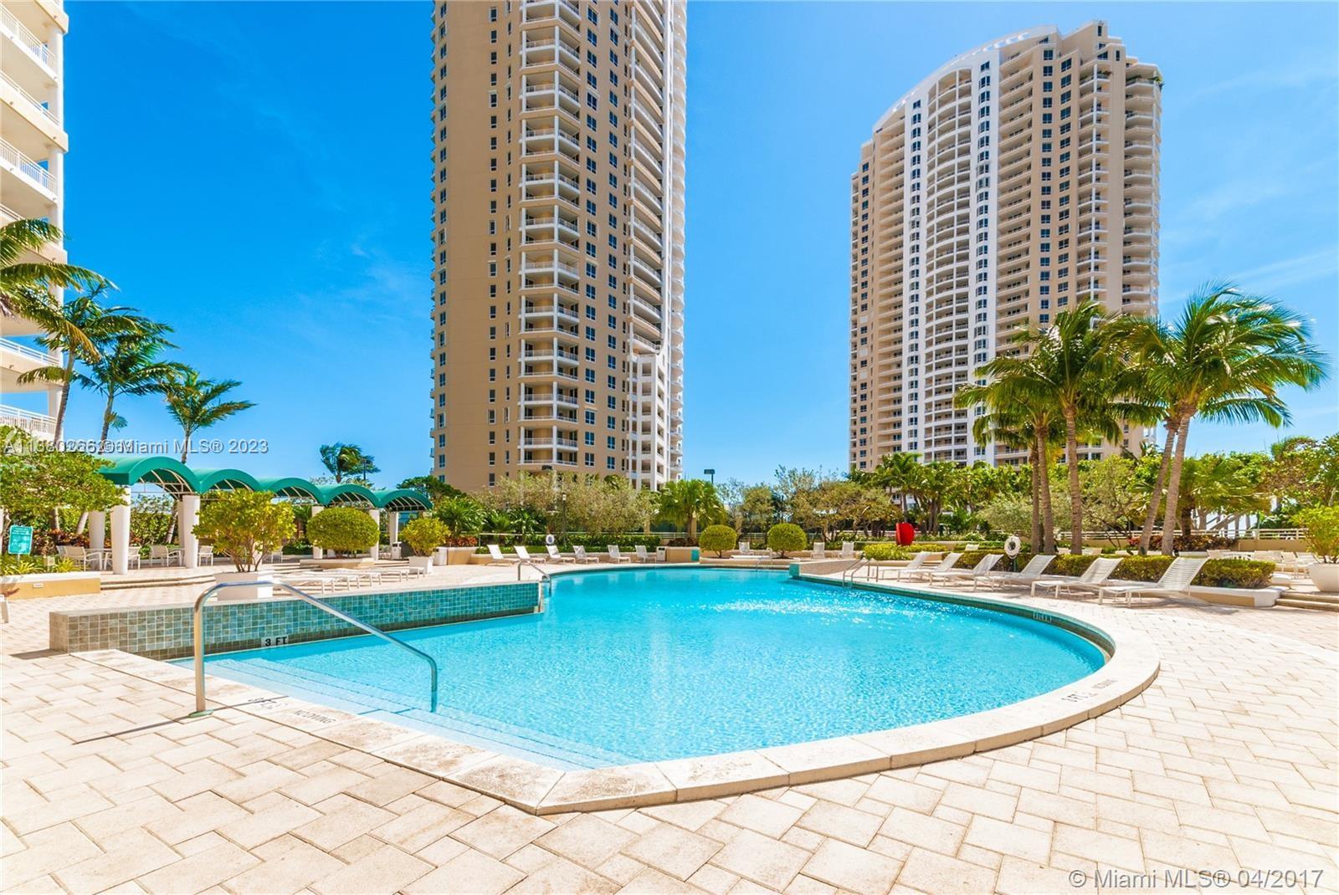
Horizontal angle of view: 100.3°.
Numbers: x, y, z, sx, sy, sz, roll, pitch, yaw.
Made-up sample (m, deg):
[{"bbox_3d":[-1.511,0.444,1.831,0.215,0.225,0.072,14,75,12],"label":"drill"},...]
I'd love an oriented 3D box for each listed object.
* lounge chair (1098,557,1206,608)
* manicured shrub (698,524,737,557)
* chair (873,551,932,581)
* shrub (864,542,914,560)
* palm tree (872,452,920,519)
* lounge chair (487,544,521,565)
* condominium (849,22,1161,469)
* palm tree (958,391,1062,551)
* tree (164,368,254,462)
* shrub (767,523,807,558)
[{"bbox_3d":[9.730,2.690,11.200,1.900,0.960,0.660,1,-6,-9],"label":"lounge chair"},{"bbox_3d":[2.750,5.270,31.600,2.200,1.850,2.200,0,-6,0],"label":"manicured shrub"},{"bbox_3d":[7.150,3.636,17.200,1.650,0.850,0.680,0,-5,-3],"label":"chair"},{"bbox_3d":[10.004,4.799,25.500,2.300,0.850,1.600,0,-5,0],"label":"shrub"},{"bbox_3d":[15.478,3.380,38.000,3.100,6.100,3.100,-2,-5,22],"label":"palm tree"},{"bbox_3d":[-8.450,5.480,28.500,1.800,0.980,0.650,-5,-7,40],"label":"lounge chair"},{"bbox_3d":[78.900,-28.000,134.000,32.000,116.000,54.000,4,-6,-43],"label":"condominium"},{"bbox_3d":[12.000,0.930,19.100,4.000,6.100,4.000,-3,-7,32],"label":"palm tree"},{"bbox_3d":[-20.348,0.390,24.500,3.400,7.500,3.400,4,-6,-40],"label":"tree"},{"bbox_3d":[6.600,5.250,31.500,2.250,1.950,2.250,0,-6,0],"label":"shrub"}]

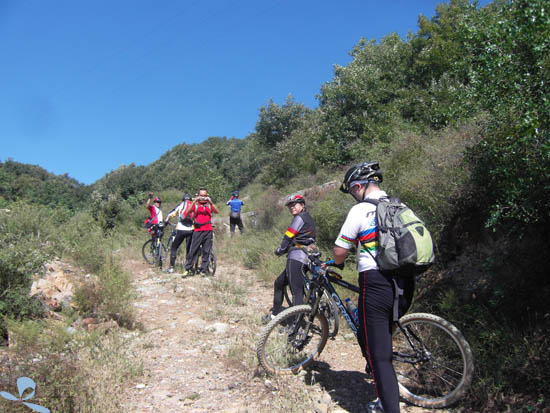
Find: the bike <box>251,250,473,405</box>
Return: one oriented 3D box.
[{"bbox_3d":[0.660,0.915,3.460,1.600,1.080,0.580,0,-2,28],"label":"bike"}]

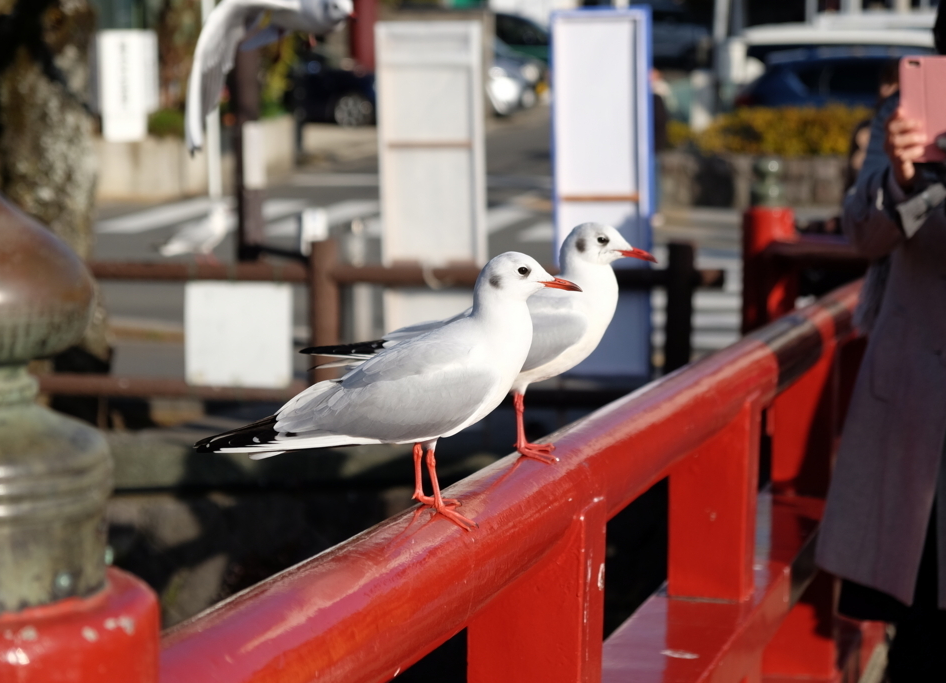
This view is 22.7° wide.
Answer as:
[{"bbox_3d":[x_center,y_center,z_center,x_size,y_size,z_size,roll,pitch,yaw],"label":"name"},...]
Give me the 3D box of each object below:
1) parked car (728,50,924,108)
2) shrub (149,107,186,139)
[{"bbox_3d":[5.520,-2.969,30.200,4.300,1.530,1.750,0,9,0],"label":"parked car"},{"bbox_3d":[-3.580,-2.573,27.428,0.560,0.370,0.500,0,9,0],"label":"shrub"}]

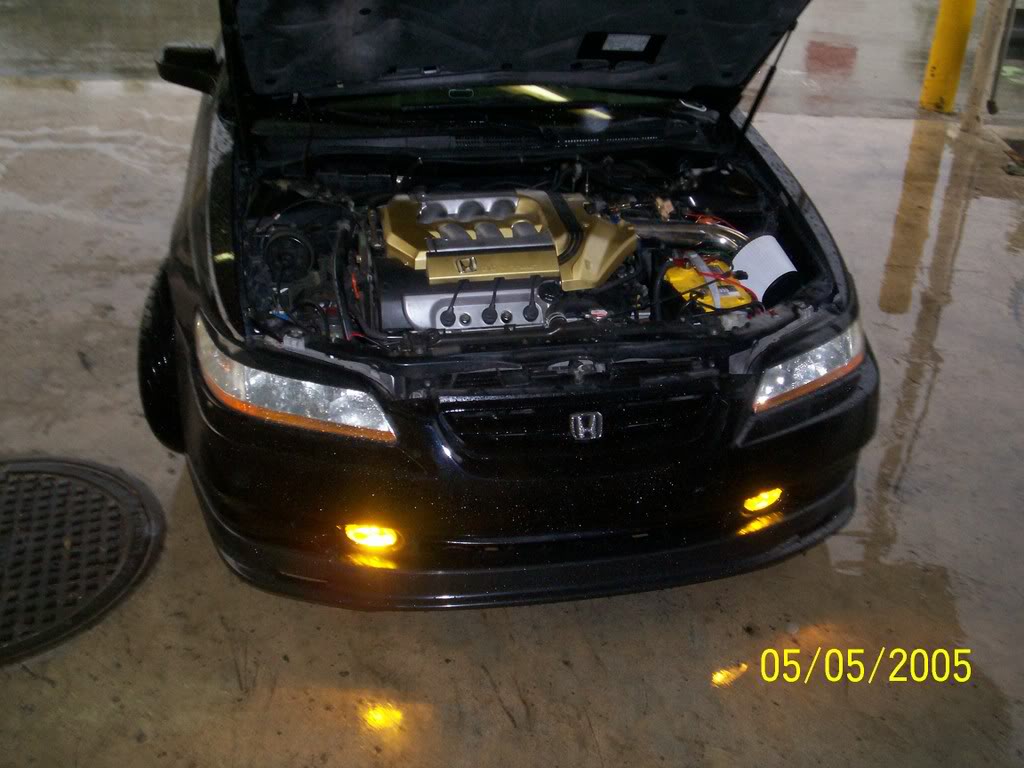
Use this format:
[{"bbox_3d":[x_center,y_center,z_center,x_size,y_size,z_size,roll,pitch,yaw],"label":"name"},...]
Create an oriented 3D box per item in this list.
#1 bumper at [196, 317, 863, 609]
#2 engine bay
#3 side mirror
[{"bbox_3d":[0.118,0.147,2.497,1.730,0.550,0.520,-4,28,-10],"label":"bumper"},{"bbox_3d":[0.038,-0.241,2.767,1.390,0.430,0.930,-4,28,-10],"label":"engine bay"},{"bbox_3d":[-1.059,-1.028,3.481,0.208,0.138,0.114,-4,28,-10],"label":"side mirror"}]

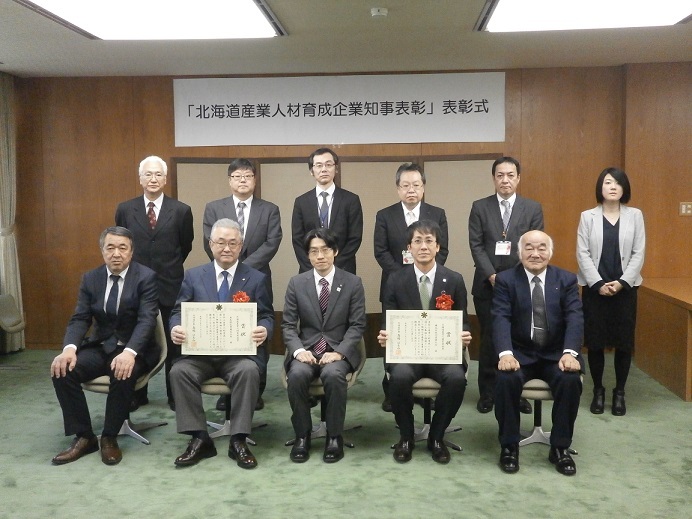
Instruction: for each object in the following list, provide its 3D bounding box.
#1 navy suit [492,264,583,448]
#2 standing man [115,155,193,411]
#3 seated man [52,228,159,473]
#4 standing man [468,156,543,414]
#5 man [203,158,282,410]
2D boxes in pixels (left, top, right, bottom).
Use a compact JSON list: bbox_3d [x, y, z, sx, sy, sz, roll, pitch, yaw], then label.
[{"bbox_3d":[1.084,0.523,4.117,0.530,0.900,0.650,1,5,10],"label":"navy suit"},{"bbox_3d":[-1.320,0.158,4.959,0.540,1.715,0.330,-1,5,-3],"label":"standing man"},{"bbox_3d":[-1.358,0.452,4.181,0.530,1.260,0.760,0,5,5],"label":"seated man"},{"bbox_3d":[1.082,0.158,4.850,0.530,1.695,0.320,0,5,9],"label":"standing man"},{"bbox_3d":[-0.705,0.162,4.950,0.520,1.690,0.340,-1,5,-5],"label":"man"}]

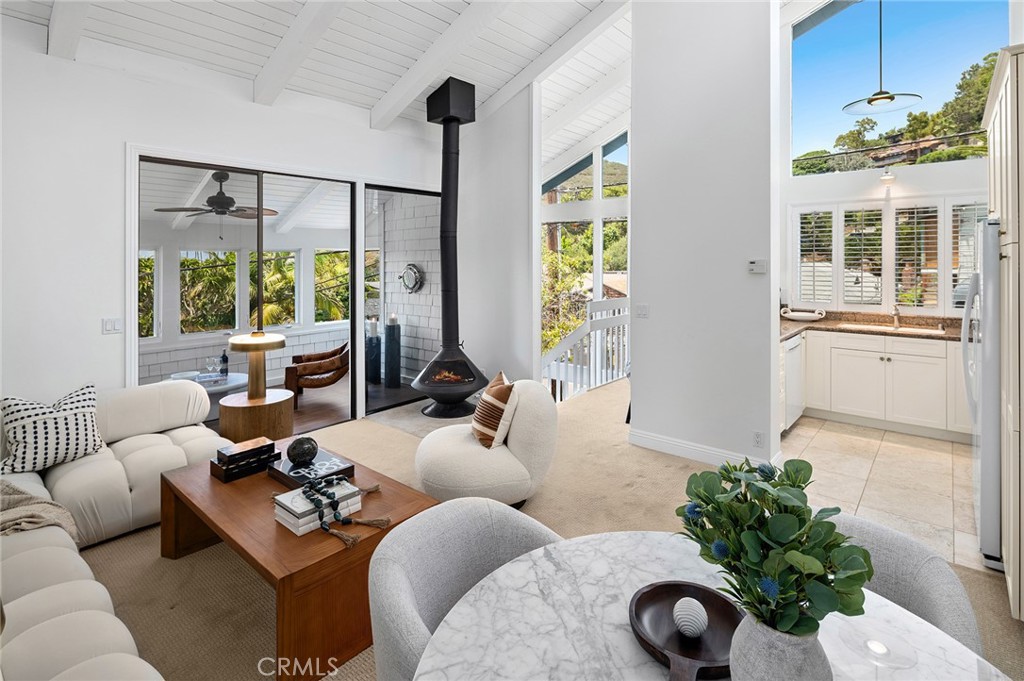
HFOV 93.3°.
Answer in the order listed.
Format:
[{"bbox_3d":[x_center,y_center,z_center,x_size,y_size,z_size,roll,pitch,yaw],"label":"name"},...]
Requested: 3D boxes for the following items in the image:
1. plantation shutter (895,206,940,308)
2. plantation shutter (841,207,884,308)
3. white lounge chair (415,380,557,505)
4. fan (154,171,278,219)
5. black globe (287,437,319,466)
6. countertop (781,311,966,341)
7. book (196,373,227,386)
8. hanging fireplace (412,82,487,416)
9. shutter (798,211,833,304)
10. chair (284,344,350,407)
[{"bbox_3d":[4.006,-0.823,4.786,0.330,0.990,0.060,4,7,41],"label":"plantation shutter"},{"bbox_3d":[3.570,-0.860,4.940,0.350,1.000,0.055,4,7,41],"label":"plantation shutter"},{"bbox_3d":[-0.190,0.630,3.150,0.840,0.750,0.750,-2,5,-21],"label":"white lounge chair"},{"bbox_3d":[-2.940,-1.490,4.880,1.280,0.420,1.280,4,7,41],"label":"fan"},{"bbox_3d":[-1.126,0.597,2.600,0.150,0.150,0.150,4,7,41],"label":"black globe"},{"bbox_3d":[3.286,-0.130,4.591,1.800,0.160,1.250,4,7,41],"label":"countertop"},{"bbox_3d":[-3.075,0.400,4.950,0.190,0.040,0.260,4,7,41],"label":"book"},{"bbox_3d":[-0.640,-0.950,4.920,0.810,3.400,0.810,0,5,0],"label":"hanging fireplace"},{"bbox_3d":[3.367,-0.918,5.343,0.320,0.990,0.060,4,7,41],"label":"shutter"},{"bbox_3d":[-2.080,0.310,5.420,0.780,0.720,0.740,-2,5,-17],"label":"chair"}]

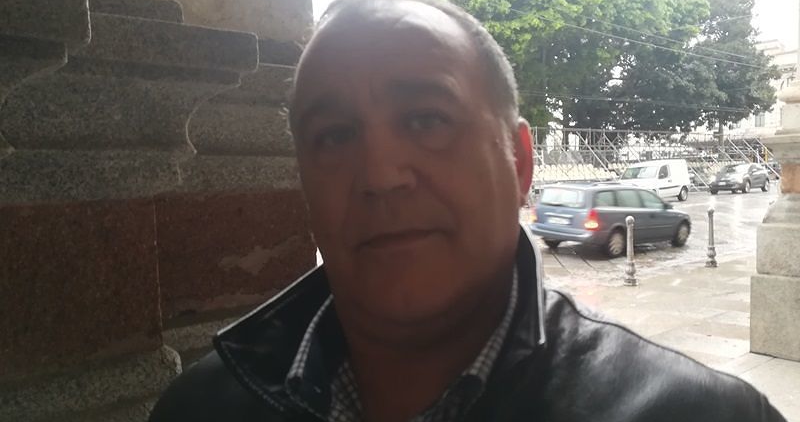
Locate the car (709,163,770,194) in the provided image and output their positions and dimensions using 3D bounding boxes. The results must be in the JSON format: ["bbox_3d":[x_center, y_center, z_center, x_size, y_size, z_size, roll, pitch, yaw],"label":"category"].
[{"bbox_3d":[17.444,-1.666,30.791,4.200,1.510,1.760,-4,4,-40],"label":"car"}]

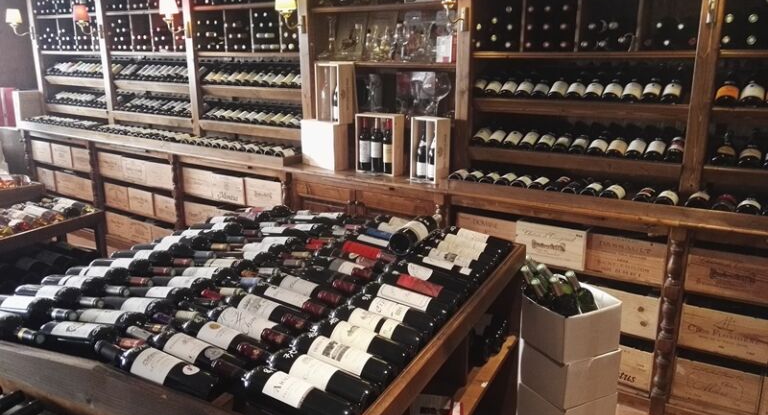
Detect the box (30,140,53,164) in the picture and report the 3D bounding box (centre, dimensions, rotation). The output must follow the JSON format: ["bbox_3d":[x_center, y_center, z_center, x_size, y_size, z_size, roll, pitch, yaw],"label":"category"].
[{"bbox_3d":[-2.958,-0.553,5.345,0.325,0.186,0.480,10,17,32],"label":"box"}]

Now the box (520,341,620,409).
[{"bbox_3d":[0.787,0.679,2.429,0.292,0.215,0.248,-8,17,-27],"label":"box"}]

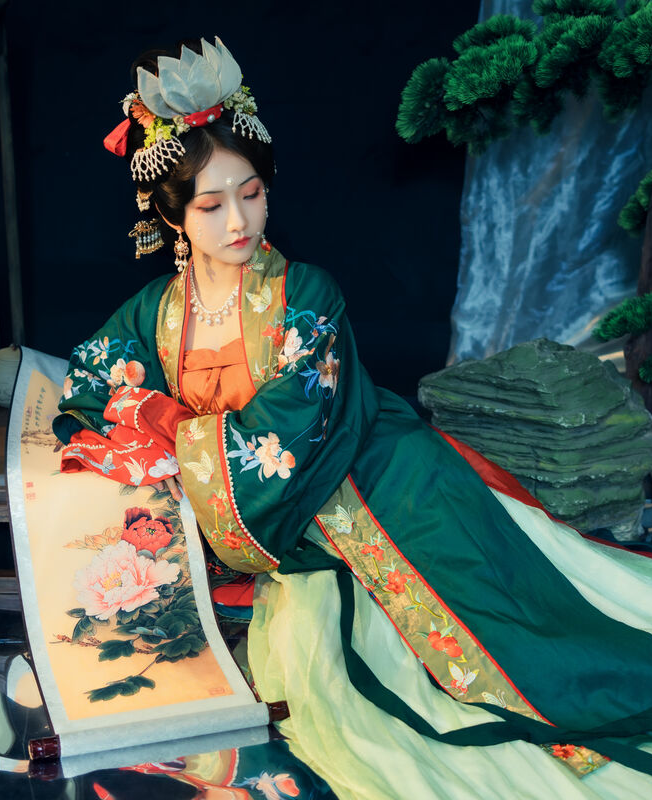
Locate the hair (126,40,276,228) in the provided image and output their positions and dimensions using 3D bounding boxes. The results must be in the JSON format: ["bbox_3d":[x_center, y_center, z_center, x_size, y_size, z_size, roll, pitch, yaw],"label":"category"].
[{"bbox_3d":[-0.195,-0.416,2.570,0.195,0.255,0.225,-22,39,-12],"label":"hair"}]

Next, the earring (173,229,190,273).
[{"bbox_3d":[-0.218,-0.225,2.510,0.022,0.066,0.015,4,21,9],"label":"earring"}]

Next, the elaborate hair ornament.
[{"bbox_3d":[-0.205,-0.435,2.490,0.235,0.180,0.150,-22,39,-12],"label":"elaborate hair ornament"}]

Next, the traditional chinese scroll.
[{"bbox_3d":[-0.332,0.171,2.764,0.366,0.154,0.999,-9,46,-8],"label":"traditional chinese scroll"}]

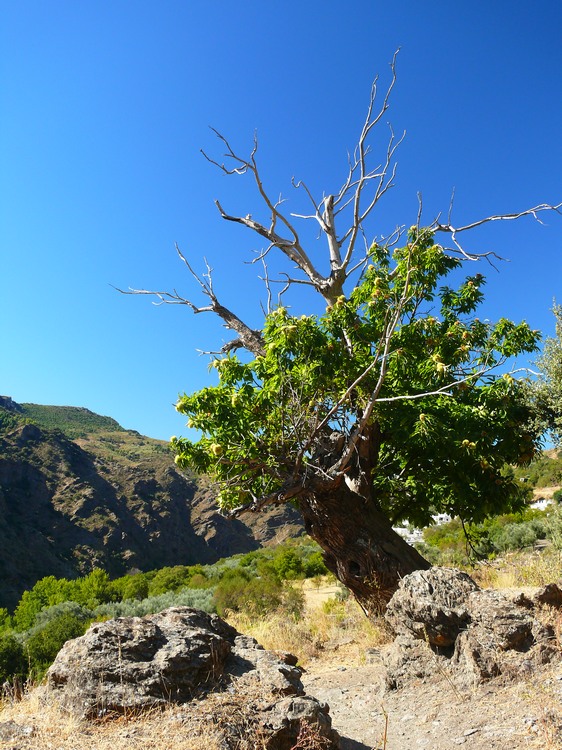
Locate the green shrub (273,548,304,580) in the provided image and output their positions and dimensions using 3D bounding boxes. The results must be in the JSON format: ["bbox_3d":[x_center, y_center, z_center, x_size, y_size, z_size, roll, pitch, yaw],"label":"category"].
[{"bbox_3d":[0.476,12.030,55.000,2.050,2.050,1.900,0,-6,0],"label":"green shrub"}]

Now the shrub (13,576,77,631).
[{"bbox_3d":[-10.965,10.596,40.000,2.900,2.600,2.600,0,-6,0],"label":"shrub"}]

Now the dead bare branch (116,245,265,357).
[{"bbox_3d":[-0.888,-0.731,8.500,1.450,1.120,0.750,0,-6,0],"label":"dead bare branch"}]

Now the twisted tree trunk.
[{"bbox_3d":[0.819,1.712,8.500,1.280,1.350,0.900,0,-6,0],"label":"twisted tree trunk"}]

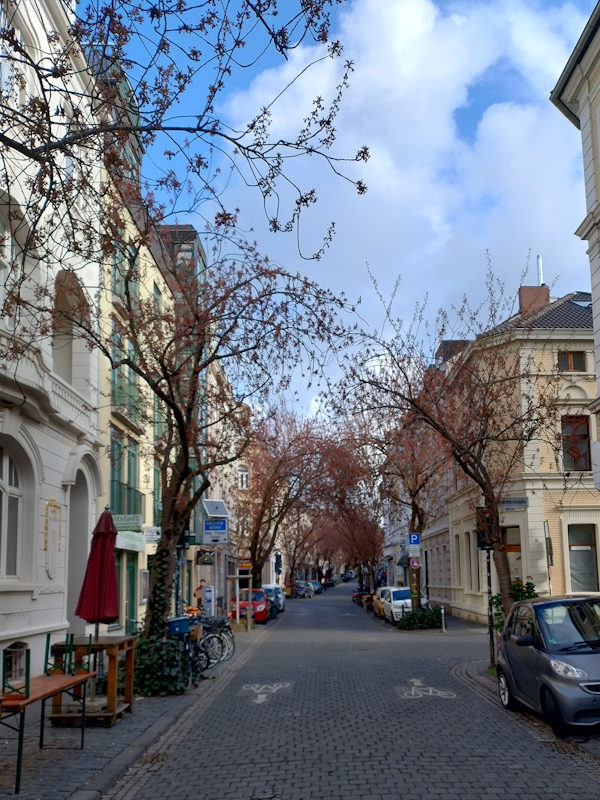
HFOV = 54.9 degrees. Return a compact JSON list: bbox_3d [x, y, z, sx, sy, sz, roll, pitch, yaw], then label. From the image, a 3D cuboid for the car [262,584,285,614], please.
[{"bbox_3d":[-1.768,12.594,36.831,1.770,1.560,4.100,-1,-17,2],"label":"car"}]

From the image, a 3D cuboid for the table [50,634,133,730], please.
[{"bbox_3d":[-2.865,3.934,8.098,0.860,1.000,0.900,-1,-17,2],"label":"table"}]

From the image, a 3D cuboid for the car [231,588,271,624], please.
[{"bbox_3d":[-2.277,10.065,28.322,1.660,1.500,3.650,-1,-17,2],"label":"car"}]

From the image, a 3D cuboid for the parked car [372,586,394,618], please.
[{"bbox_3d":[5.092,11.028,31.727,1.760,1.530,4.200,-1,-17,2],"label":"parked car"}]

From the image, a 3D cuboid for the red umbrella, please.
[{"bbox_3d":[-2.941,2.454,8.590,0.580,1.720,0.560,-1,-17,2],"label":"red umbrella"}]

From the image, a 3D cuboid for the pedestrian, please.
[{"bbox_3d":[-4.079,8.356,23.664,0.520,1.780,0.380,8,-19,-25],"label":"pedestrian"}]

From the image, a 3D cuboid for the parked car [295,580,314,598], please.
[{"bbox_3d":[0.522,18.254,55.728,1.780,1.540,4.200,-2,-17,3],"label":"parked car"}]

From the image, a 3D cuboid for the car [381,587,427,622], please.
[{"bbox_3d":[4.923,9.711,27.422,1.660,1.500,3.700,-1,-17,2],"label":"car"}]

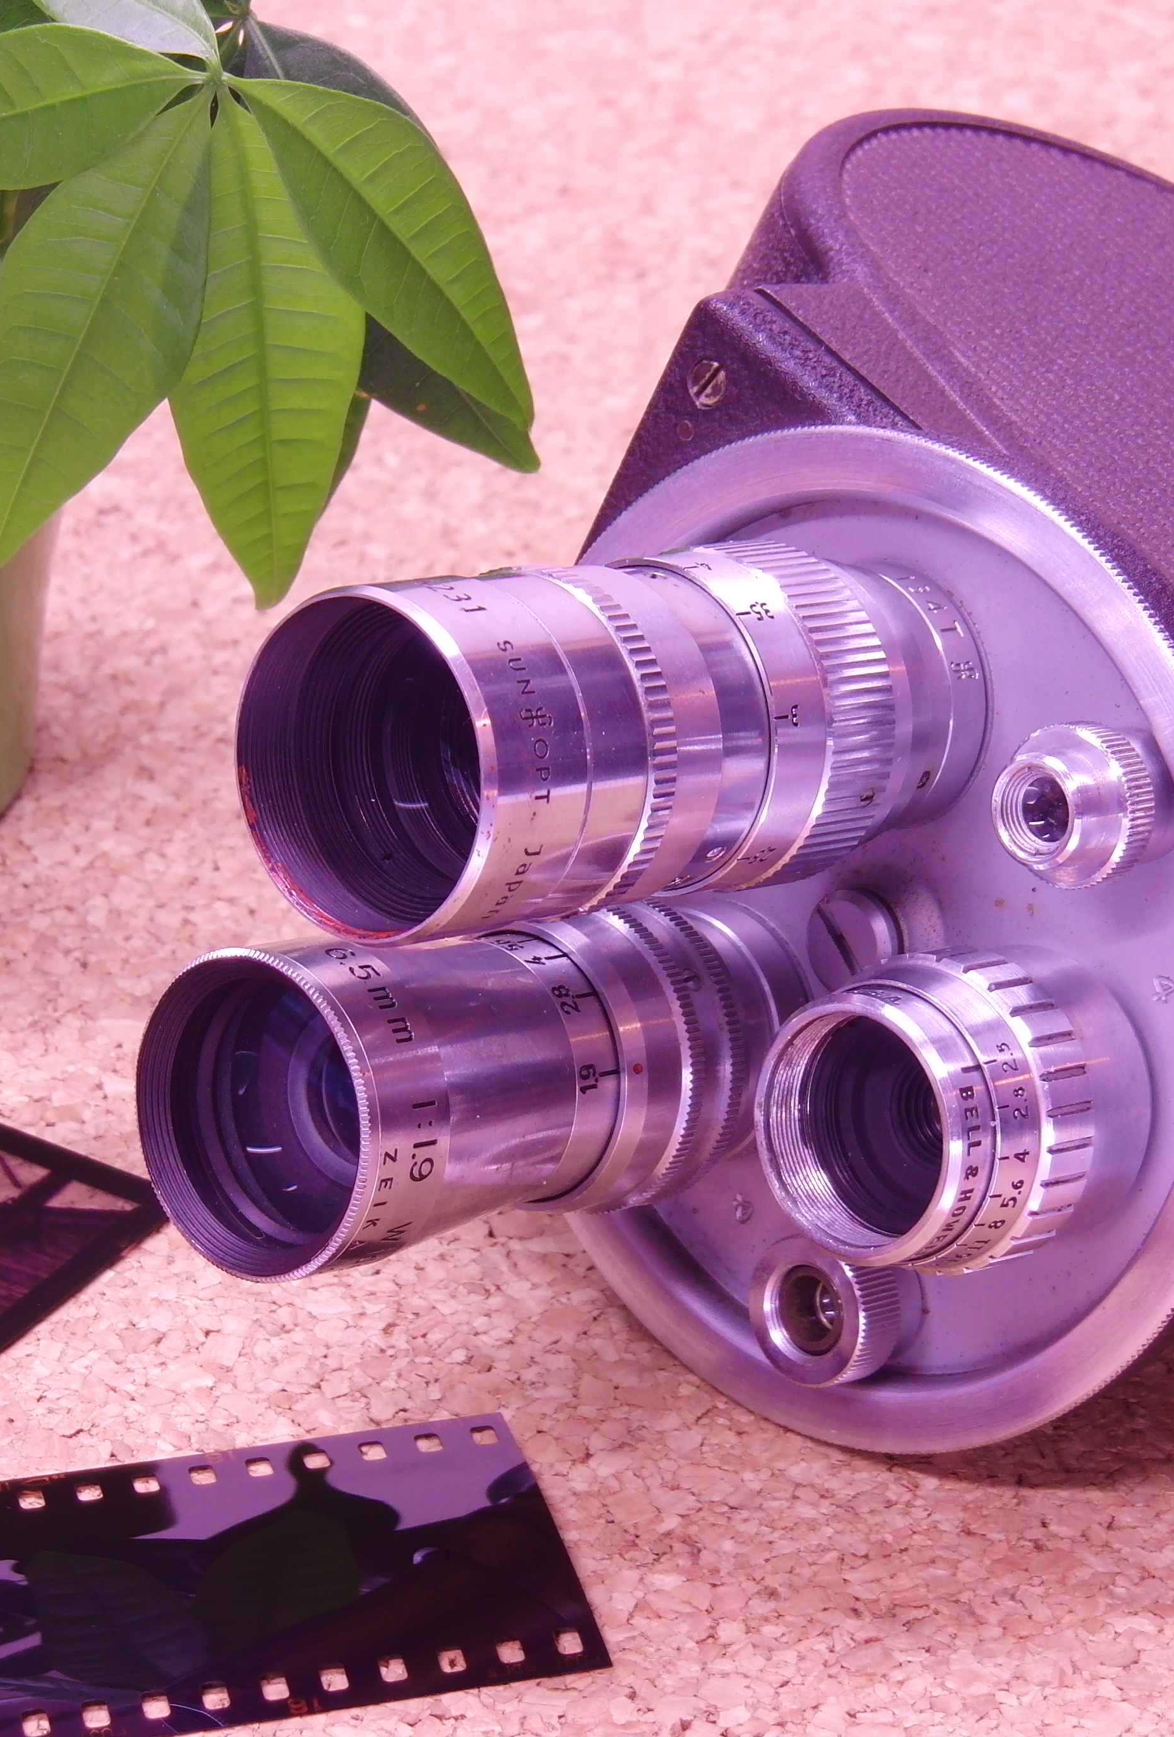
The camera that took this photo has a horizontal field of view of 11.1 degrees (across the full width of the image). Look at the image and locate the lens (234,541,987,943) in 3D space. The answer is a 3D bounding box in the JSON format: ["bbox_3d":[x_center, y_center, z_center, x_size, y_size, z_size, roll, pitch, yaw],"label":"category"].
[{"bbox_3d":[0.004,-0.011,0.466,0.027,0.027,0.060,28,24,37],"label":"lens"}]

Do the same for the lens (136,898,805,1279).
[{"bbox_3d":[-0.008,0.016,0.484,0.027,0.027,0.054,28,24,37],"label":"lens"}]

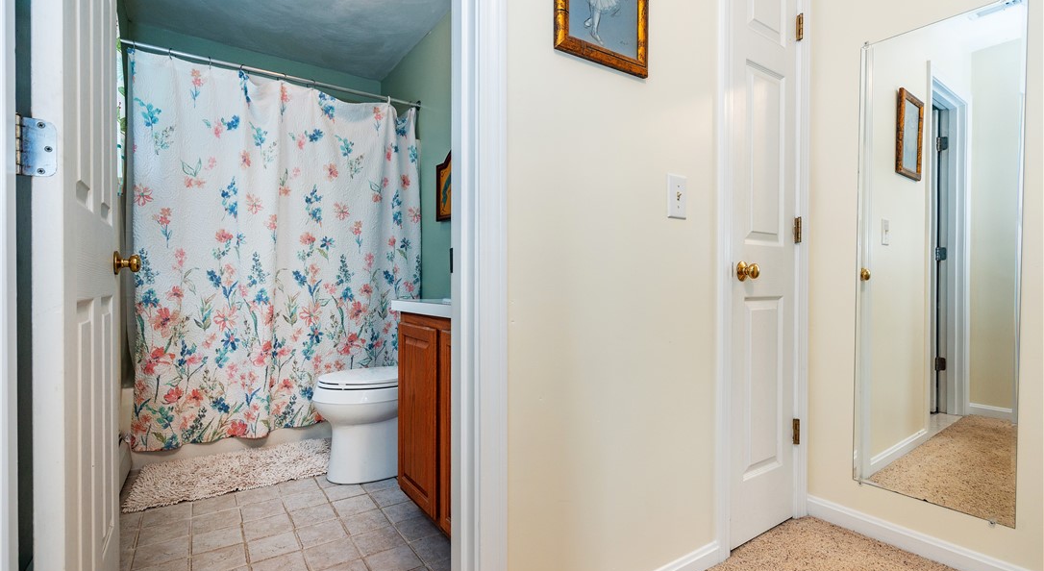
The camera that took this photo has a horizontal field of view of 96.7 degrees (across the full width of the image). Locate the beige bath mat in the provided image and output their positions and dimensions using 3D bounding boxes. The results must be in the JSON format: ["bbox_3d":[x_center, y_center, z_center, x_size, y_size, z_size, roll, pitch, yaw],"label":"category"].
[{"bbox_3d":[-1.291,0.855,2.200,0.860,0.030,0.500,0,0,-32],"label":"beige bath mat"}]

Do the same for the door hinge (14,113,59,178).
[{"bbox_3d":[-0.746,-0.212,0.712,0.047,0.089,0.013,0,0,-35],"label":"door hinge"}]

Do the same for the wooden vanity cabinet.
[{"bbox_3d":[-0.033,0.491,1.609,0.560,0.765,0.740,0,0,-35],"label":"wooden vanity cabinet"}]

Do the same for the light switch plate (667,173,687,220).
[{"bbox_3d":[0.453,-0.260,1.347,0.079,0.124,0.010,0,0,-33],"label":"light switch plate"}]

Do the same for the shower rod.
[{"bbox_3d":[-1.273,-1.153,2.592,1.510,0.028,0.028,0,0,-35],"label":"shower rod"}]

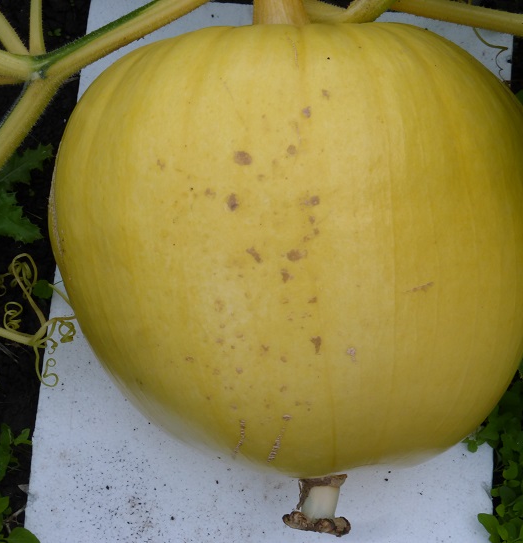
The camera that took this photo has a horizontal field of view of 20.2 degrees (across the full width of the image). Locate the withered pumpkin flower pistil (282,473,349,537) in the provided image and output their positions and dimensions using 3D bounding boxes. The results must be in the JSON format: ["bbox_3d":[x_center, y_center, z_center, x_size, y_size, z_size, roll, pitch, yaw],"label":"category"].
[{"bbox_3d":[0.045,0.186,1.170,0.054,0.049,0.049,7,99,0],"label":"withered pumpkin flower pistil"}]

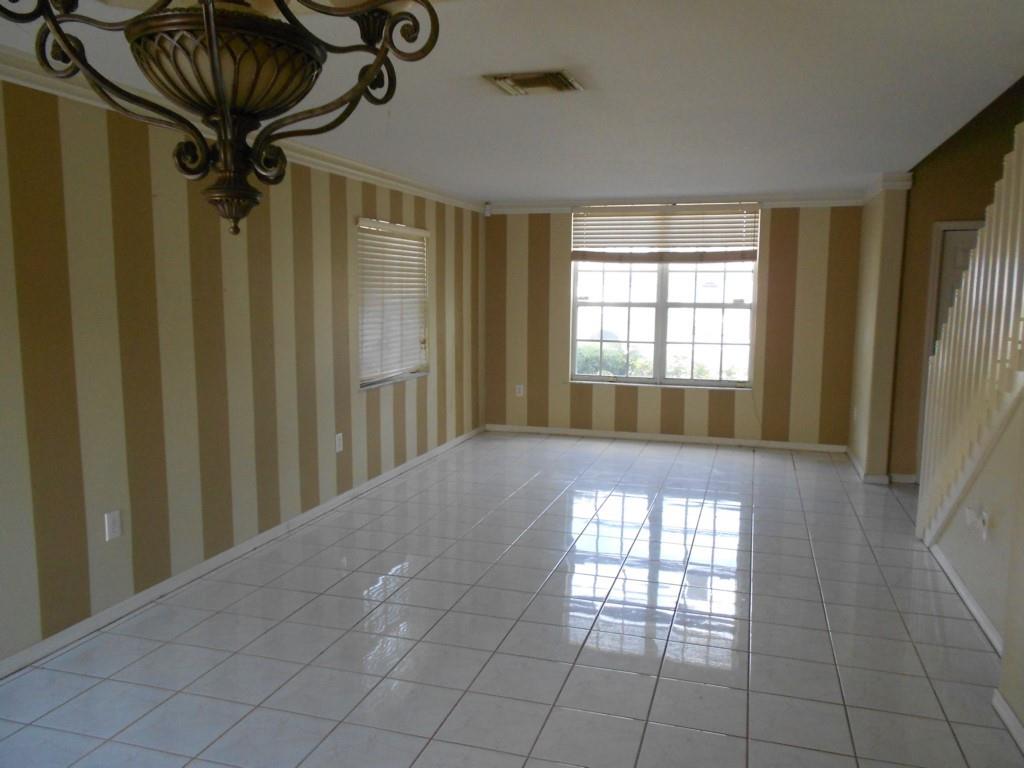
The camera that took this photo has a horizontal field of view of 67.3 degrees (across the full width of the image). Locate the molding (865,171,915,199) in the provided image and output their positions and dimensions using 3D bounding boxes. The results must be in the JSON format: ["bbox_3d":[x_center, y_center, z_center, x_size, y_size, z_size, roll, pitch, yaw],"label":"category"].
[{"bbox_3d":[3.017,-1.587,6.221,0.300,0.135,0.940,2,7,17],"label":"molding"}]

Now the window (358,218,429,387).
[{"bbox_3d":[-0.929,-0.642,6.255,0.090,1.250,1.275,2,7,17],"label":"window"}]

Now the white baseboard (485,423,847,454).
[{"bbox_3d":[1.449,0.551,7.868,3.650,0.074,0.015,2,7,17],"label":"white baseboard"}]

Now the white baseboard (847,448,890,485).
[{"bbox_3d":[3.085,0.697,6.698,0.198,0.074,1.255,2,7,17],"label":"white baseboard"}]

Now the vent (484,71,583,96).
[{"bbox_3d":[0.102,-1.306,3.361,0.350,0.027,0.360,2,7,17],"label":"vent"}]

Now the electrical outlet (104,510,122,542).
[{"bbox_3d":[-1.827,0.648,3.534,0.010,0.121,0.078,2,7,17],"label":"electrical outlet"}]

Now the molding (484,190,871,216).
[{"bbox_3d":[1.444,-1.760,7.556,3.650,0.120,0.075,2,7,17],"label":"molding"}]

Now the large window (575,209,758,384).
[{"bbox_3d":[1.489,-0.866,7.704,1.835,1.780,0.100,2,7,17],"label":"large window"}]

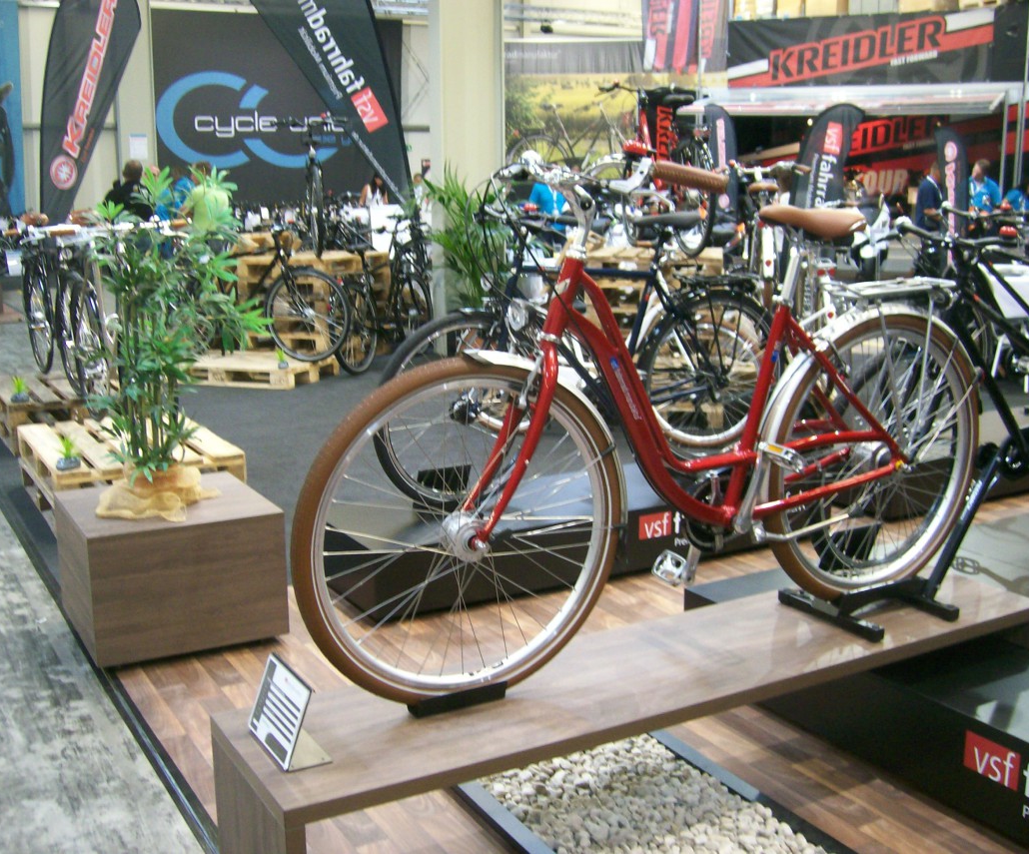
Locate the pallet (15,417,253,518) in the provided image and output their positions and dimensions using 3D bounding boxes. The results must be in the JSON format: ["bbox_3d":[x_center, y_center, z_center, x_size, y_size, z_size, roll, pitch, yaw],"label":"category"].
[{"bbox_3d":[-1.836,0.203,5.466,0.800,0.288,1.200,-6,13,-29],"label":"pallet"}]

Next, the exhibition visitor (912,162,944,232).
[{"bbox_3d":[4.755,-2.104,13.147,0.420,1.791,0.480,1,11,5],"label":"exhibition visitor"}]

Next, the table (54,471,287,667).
[{"bbox_3d":[-1.168,0.456,3.892,0.610,0.415,0.639,-7,13,-29],"label":"table"}]

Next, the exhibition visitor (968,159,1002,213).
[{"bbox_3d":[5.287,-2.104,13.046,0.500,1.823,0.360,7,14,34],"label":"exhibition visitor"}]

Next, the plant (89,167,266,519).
[{"bbox_3d":[-1.089,-0.295,3.733,0.560,1.075,0.550,0,11,0],"label":"plant"}]

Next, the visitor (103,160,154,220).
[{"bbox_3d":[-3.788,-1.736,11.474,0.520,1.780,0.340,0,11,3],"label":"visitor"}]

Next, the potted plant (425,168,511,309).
[{"bbox_3d":[-0.359,-1.357,9.759,0.900,1.696,0.900,0,11,0],"label":"potted plant"}]

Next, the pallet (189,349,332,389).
[{"bbox_3d":[-2.090,-0.448,9.050,1.200,0.144,0.800,3,12,17],"label":"pallet"}]

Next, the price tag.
[{"bbox_3d":[-0.438,0.542,2.217,0.085,0.154,0.200,-7,13,-31],"label":"price tag"}]

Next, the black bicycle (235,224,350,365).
[{"bbox_3d":[-2.124,-1.067,9.239,1.800,1.060,0.600,5,12,24],"label":"black bicycle"}]

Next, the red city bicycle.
[{"bbox_3d":[0.401,-0.029,2.463,1.830,1.070,0.600,-7,13,-30],"label":"red city bicycle"}]

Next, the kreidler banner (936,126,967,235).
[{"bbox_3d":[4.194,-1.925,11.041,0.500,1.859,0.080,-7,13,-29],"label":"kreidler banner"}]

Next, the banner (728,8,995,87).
[{"bbox_3d":[4.015,-4.404,13.450,2.979,0.787,0.040,3,11,14],"label":"banner"}]

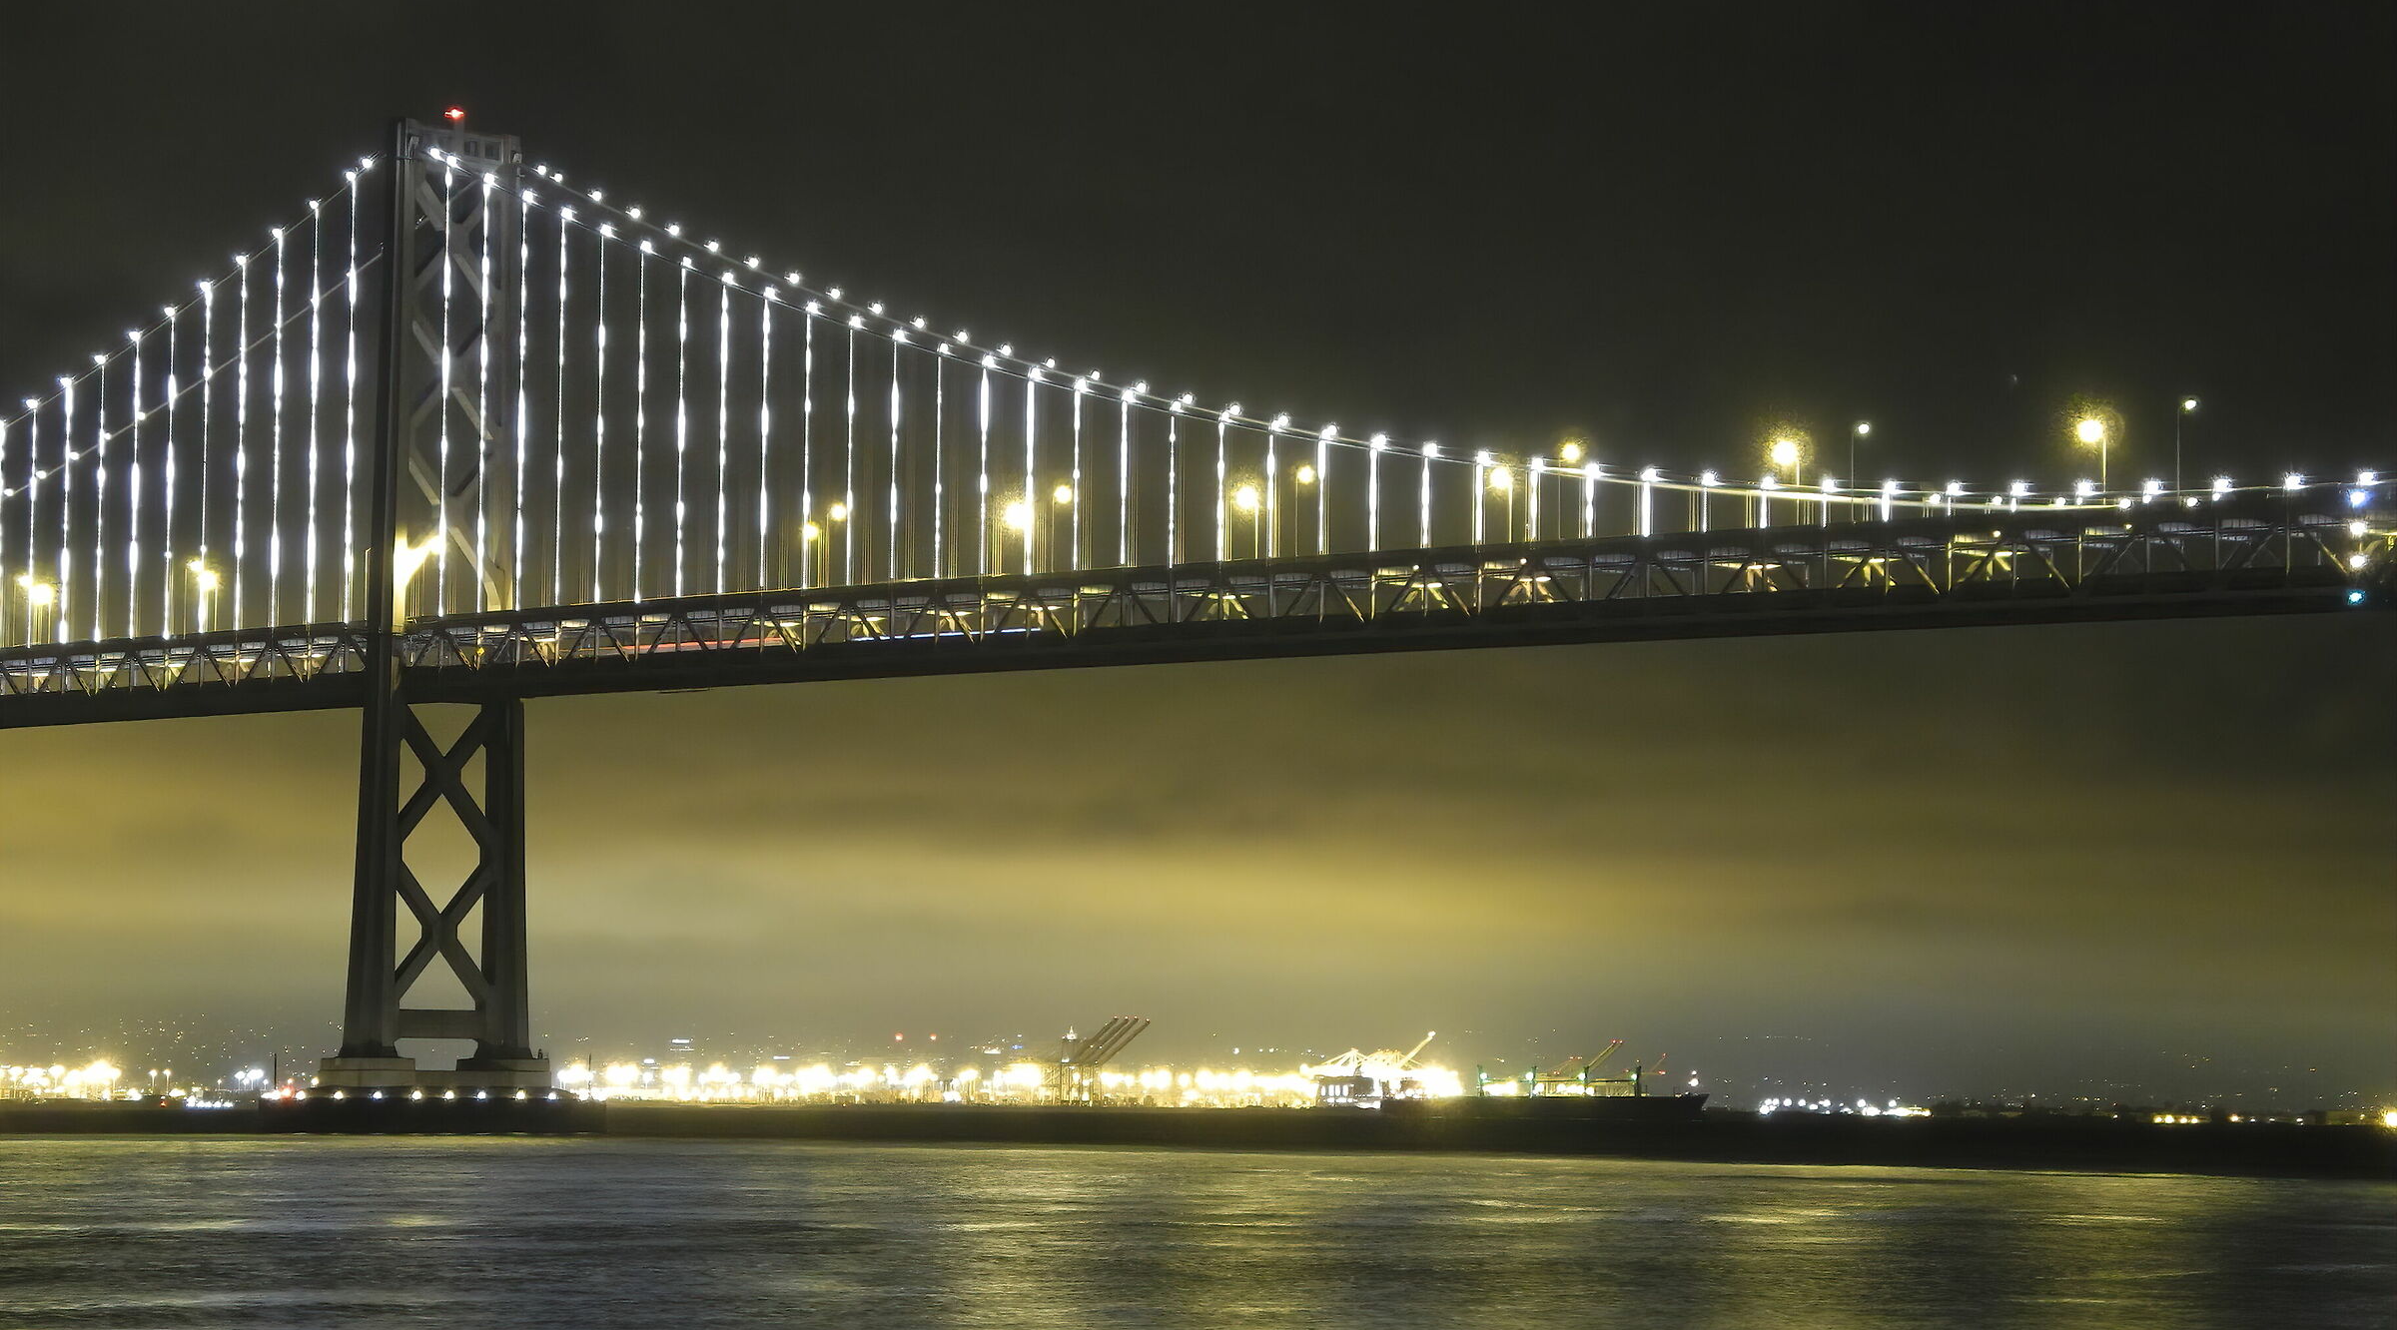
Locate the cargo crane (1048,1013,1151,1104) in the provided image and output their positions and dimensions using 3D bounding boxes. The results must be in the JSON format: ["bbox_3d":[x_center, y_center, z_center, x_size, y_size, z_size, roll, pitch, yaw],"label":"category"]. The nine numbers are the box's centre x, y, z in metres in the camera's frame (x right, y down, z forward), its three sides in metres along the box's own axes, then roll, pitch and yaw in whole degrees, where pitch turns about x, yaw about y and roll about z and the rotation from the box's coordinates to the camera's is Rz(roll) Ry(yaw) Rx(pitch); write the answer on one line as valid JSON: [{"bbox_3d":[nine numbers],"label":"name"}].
[{"bbox_3d":[-100.200,403.200,6000.000,94.000,89.000,32.000,-1,-4,15],"label":"cargo crane"}]

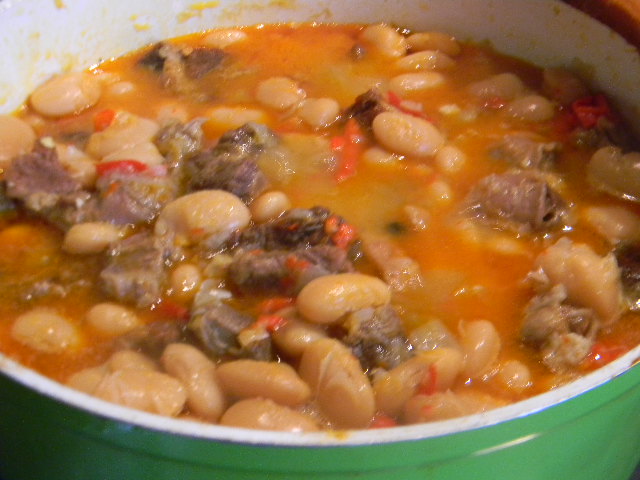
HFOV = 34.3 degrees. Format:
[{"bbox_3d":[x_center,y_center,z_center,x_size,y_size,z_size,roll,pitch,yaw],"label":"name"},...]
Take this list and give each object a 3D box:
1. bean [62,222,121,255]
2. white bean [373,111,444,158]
[{"bbox_3d":[-0.072,-0.001,0.328,0.021,0.011,0.013,-8,40,-10],"label":"bean"},{"bbox_3d":[0.032,-0.038,0.374,0.030,0.013,0.016,27,47,29],"label":"white bean"}]

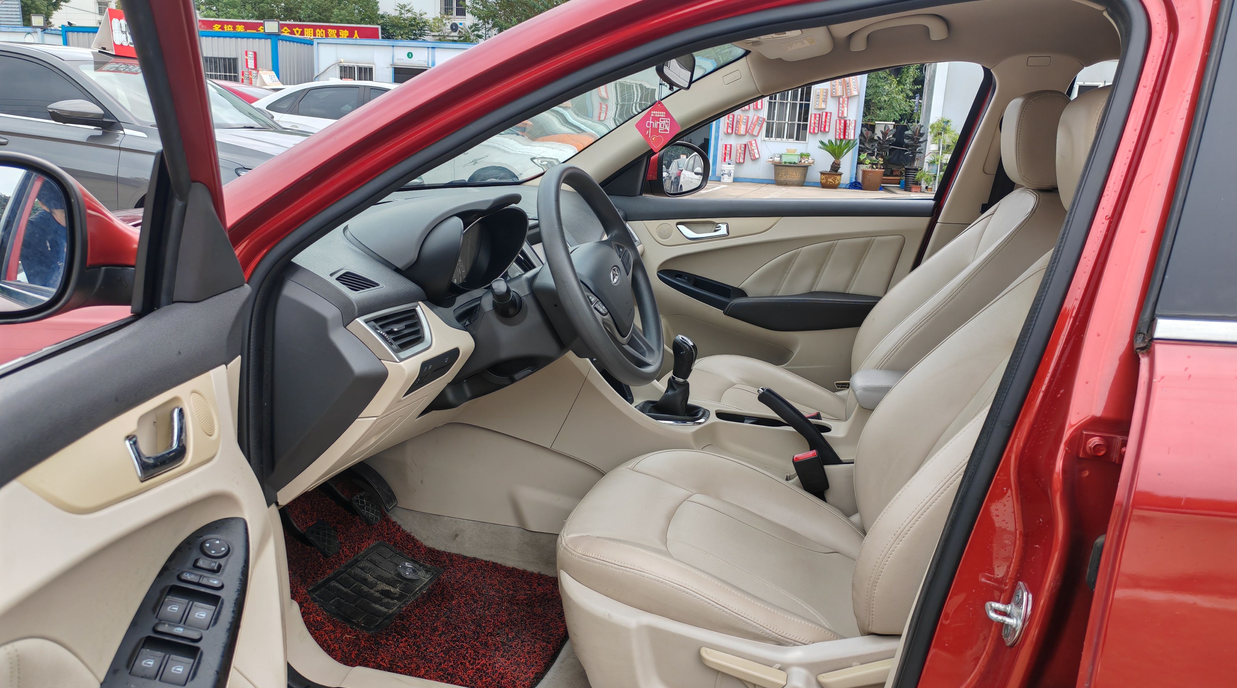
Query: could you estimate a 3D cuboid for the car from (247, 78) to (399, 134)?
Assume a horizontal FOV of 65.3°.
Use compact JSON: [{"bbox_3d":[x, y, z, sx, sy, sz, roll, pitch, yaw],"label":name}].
[{"bbox_3d":[-2.784,-2.601,12.419,4.600,1.470,1.800,8,15,19],"label":"car"}]

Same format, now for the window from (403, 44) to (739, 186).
[{"bbox_3d":[-0.182,-0.443,1.904,0.780,0.140,1.300,-24,5,20],"label":"window"}]

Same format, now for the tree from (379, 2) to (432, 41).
[{"bbox_3d":[-8.114,-10.559,36.634,2.200,4.570,2.000,3,14,0],"label":"tree"}]

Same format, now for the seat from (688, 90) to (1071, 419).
[{"bbox_3d":[0.529,-0.077,2.172,0.860,0.980,0.520,7,14,15],"label":"seat"}]

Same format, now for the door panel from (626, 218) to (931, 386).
[{"bbox_3d":[0.329,-0.070,2.579,0.920,0.560,0.130,7,14,15],"label":"door panel"}]

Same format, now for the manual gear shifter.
[{"bbox_3d":[0.114,0.062,1.925,0.095,0.160,0.085,7,14,15],"label":"manual gear shifter"}]

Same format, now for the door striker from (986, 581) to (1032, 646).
[{"bbox_3d":[0.430,0.297,1.065,0.044,0.072,0.036,4,14,7],"label":"door striker"}]

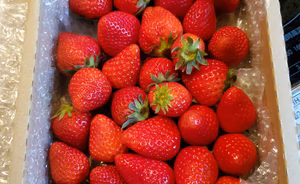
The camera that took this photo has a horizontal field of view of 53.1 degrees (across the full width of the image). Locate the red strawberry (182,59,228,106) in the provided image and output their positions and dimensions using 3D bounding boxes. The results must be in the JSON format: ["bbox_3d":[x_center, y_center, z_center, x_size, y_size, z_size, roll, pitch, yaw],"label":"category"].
[{"bbox_3d":[0.048,-0.008,0.257,0.042,0.038,0.038,-16,74,-18],"label":"red strawberry"}]

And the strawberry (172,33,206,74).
[{"bbox_3d":[0.039,-0.039,0.304,0.036,0.042,0.036,0,102,0],"label":"strawberry"}]

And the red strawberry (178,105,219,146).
[{"bbox_3d":[0.048,0.033,0.296,0.039,0.043,0.039,0,84,3],"label":"red strawberry"}]

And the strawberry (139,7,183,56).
[{"bbox_3d":[0.011,-0.065,0.320,0.046,0.046,0.052,-18,87,-4],"label":"strawberry"}]

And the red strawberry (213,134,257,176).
[{"bbox_3d":[0.083,0.062,0.296,0.042,0.045,0.042,0,72,13],"label":"red strawberry"}]

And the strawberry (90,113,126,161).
[{"bbox_3d":[-0.042,0.046,0.297,0.038,0.038,0.049,-18,117,-4],"label":"strawberry"}]

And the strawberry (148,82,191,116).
[{"bbox_3d":[0.020,0.007,0.294,0.036,0.044,0.036,-20,73,31],"label":"strawberry"}]

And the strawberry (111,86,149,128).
[{"bbox_3d":[-0.017,0.013,0.253,0.035,0.033,0.033,30,76,32],"label":"strawberry"}]

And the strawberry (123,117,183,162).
[{"bbox_3d":[0.001,0.044,0.287,0.055,0.041,0.041,9,75,-12],"label":"strawberry"}]

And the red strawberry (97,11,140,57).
[{"bbox_3d":[-0.028,-0.053,0.270,0.038,0.038,0.041,11,48,5],"label":"red strawberry"}]

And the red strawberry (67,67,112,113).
[{"bbox_3d":[-0.050,-0.001,0.253,0.036,0.036,0.039,17,55,7],"label":"red strawberry"}]

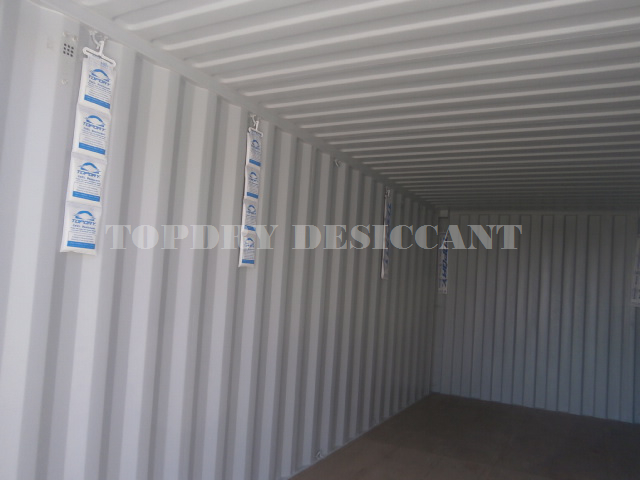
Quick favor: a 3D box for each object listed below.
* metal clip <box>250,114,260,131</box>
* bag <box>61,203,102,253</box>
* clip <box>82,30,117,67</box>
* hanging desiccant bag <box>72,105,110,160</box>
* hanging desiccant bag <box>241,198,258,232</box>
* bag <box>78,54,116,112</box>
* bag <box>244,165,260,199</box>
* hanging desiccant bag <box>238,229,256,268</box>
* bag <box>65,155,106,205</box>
[{"bbox_3d":[-0.396,-0.723,2.967,0.030,0.089,0.094,1,-4,30],"label":"metal clip"},{"bbox_3d":[-0.978,-0.043,1.976,0.030,0.203,0.150,1,-4,30],"label":"bag"},{"bbox_3d":[-0.926,-0.814,2.033,0.030,0.112,0.149,1,-4,30],"label":"clip"},{"bbox_3d":[-0.950,-0.446,2.007,0.030,0.201,0.151,1,-4,30],"label":"hanging desiccant bag"},{"bbox_3d":[-0.426,-0.142,2.940,0.030,0.201,0.138,1,-4,30],"label":"hanging desiccant bag"},{"bbox_3d":[-0.936,-0.649,2.023,0.030,0.208,0.150,1,-4,30],"label":"bag"},{"bbox_3d":[-0.415,-0.343,2.951,0.030,0.205,0.140,1,-4,30],"label":"bag"},{"bbox_3d":[-0.439,0.059,2.928,0.030,0.208,0.138,1,-4,30],"label":"hanging desiccant bag"},{"bbox_3d":[-0.963,-0.245,1.993,0.030,0.200,0.151,1,-4,30],"label":"bag"}]

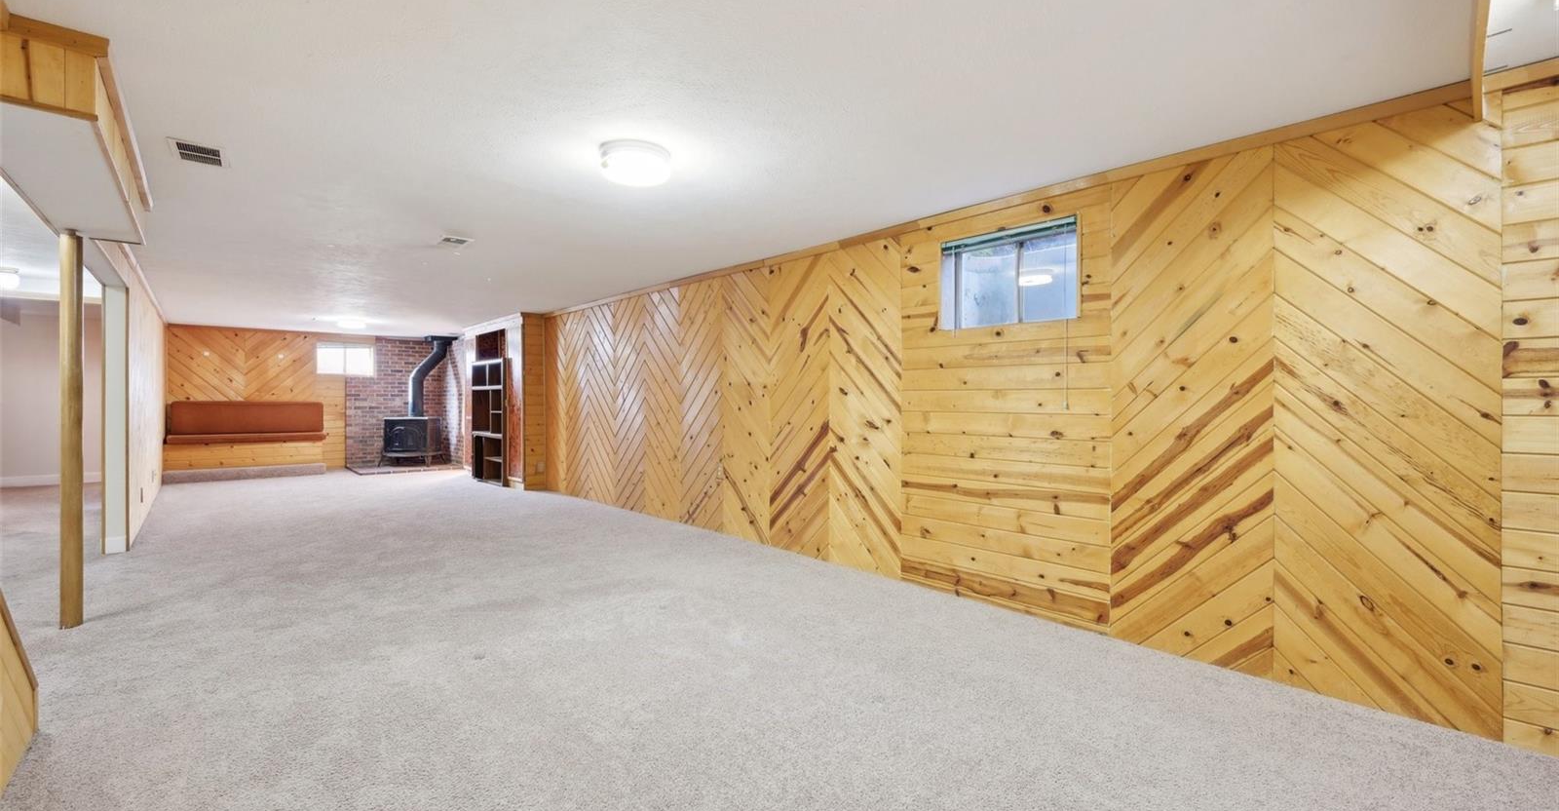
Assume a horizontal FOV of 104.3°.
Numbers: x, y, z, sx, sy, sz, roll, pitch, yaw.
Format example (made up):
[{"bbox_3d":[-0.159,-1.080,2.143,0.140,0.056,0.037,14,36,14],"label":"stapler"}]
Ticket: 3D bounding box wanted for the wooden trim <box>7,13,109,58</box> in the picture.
[{"bbox_3d":[-2.168,-1.108,1.830,0.200,0.053,0.022,0,0,-43],"label":"wooden trim"}]

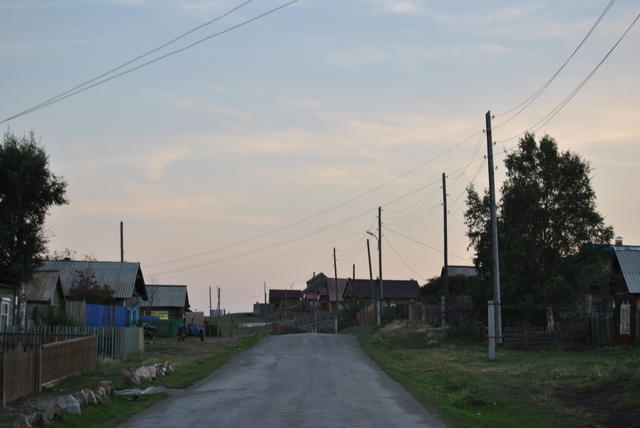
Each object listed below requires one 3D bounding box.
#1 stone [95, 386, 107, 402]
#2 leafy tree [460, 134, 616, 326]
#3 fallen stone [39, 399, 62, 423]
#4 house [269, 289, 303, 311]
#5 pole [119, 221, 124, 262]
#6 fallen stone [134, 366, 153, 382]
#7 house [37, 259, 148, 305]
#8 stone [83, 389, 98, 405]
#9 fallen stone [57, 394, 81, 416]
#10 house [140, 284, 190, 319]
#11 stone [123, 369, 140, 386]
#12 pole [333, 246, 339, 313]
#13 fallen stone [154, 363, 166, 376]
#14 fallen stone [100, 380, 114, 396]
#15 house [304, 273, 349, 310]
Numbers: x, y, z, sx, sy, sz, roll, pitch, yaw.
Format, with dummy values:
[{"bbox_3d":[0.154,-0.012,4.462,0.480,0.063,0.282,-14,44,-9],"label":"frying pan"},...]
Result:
[{"bbox_3d":[-4.070,3.347,27.057,0.211,0.272,0.241,0,-4,0],"label":"stone"},{"bbox_3d":[10.632,1.192,71.000,7.200,10.300,6.800,0,-3,0],"label":"leafy tree"},{"bbox_3d":[-4.095,2.986,22.172,0.344,0.333,0.339,0,-4,0],"label":"fallen stone"},{"bbox_3d":[-4.729,11.925,200.000,4.900,3.500,4.800,0,-3,0],"label":"house"},{"bbox_3d":[-14.249,4.531,104.732,0.220,8.000,0.220,0,-4,0],"label":"pole"},{"bbox_3d":[-4.778,4.345,39.500,0.480,0.420,0.440,0,-3,0],"label":"fallen stone"},{"bbox_3d":[-15.000,5.276,94.500,7.000,4.700,7.600,0,-3,0],"label":"house"},{"bbox_3d":[-4.165,3.312,26.479,0.275,0.266,0.270,0,-4,0],"label":"stone"},{"bbox_3d":[-4.878,3.714,28.300,0.460,0.410,0.430,0,-3,0],"label":"fallen stone"},{"bbox_3d":[-12.090,7.335,112.000,4.400,3.700,4.800,0,-3,0],"label":"house"},{"bbox_3d":[-4.261,3.696,32.981,0.385,0.373,0.379,0,-4,0],"label":"stone"},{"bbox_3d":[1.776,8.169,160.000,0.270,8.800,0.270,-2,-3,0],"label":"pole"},{"bbox_3d":[-4.168,4.063,38.126,0.297,0.335,0.316,0,-4,0],"label":"fallen stone"},{"bbox_3d":[-4.952,4.066,34.000,0.330,0.360,0.350,0,-3,0],"label":"fallen stone"},{"bbox_3d":[0.941,10.034,183.000,6.000,5.400,6.000,0,-3,0],"label":"house"}]

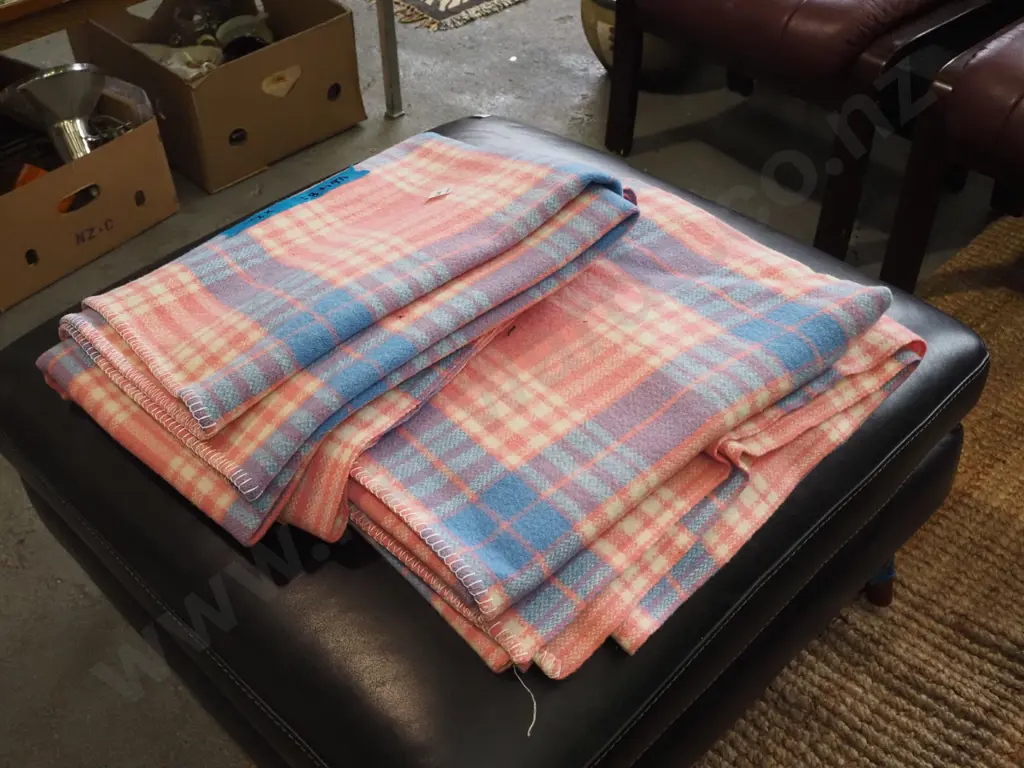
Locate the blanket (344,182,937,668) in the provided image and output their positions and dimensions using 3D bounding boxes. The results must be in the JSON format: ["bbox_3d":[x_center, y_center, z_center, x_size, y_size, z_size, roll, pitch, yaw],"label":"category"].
[{"bbox_3d":[0.096,0.002,1.069,0.380,0.060,0.539,31,52,33],"label":"blanket"}]

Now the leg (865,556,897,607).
[{"bbox_3d":[0.486,0.244,1.480,0.042,0.120,0.042,-14,41,0],"label":"leg"}]

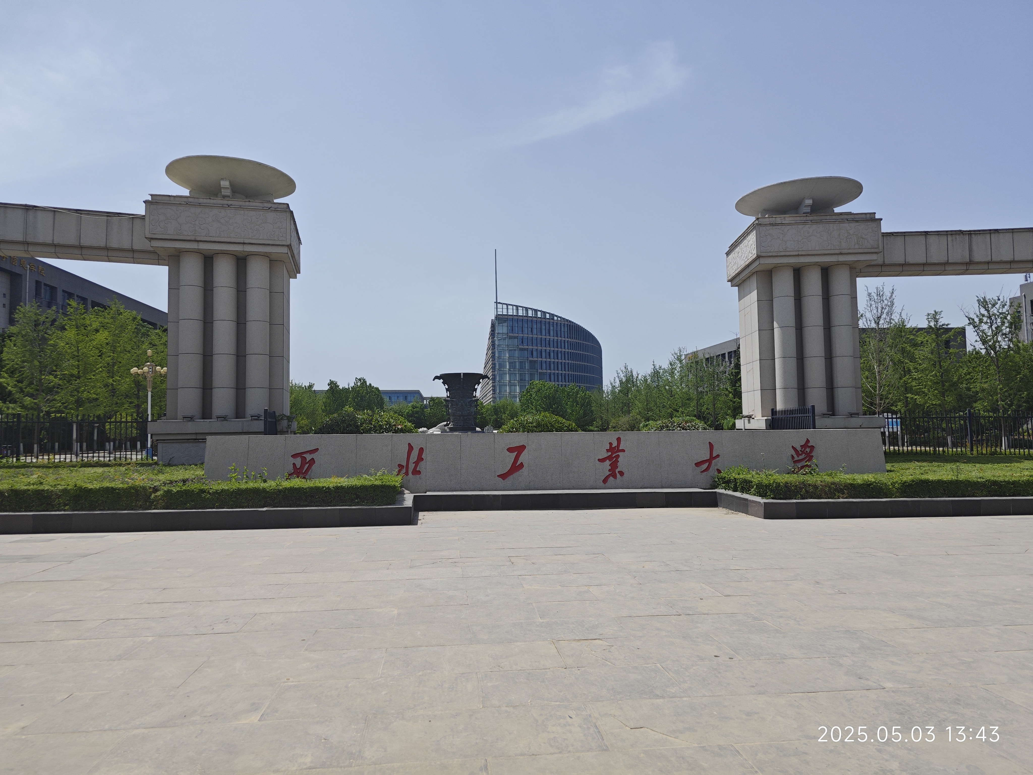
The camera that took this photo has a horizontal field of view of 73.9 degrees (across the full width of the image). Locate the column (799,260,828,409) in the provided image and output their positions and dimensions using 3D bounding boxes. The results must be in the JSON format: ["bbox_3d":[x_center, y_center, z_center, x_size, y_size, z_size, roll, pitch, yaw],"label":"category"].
[{"bbox_3d":[8.758,-1.419,20.258,0.575,4.347,0.575,-1,-3,3],"label":"column"}]

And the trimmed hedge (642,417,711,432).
[{"bbox_3d":[6.514,2.099,27.951,2.900,1.800,2.700,-2,-3,13],"label":"trimmed hedge"}]

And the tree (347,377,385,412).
[{"bbox_3d":[-10.745,1.757,49.000,2.900,5.061,2.900,-1,-3,-6],"label":"tree"}]

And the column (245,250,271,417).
[{"bbox_3d":[-7.148,-1.415,18.950,0.630,4.471,0.620,0,-3,-15],"label":"column"}]

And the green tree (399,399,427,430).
[{"bbox_3d":[-9.632,3.048,64.000,2.700,3.906,2.700,-1,-3,-6],"label":"green tree"}]

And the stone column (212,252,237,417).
[{"bbox_3d":[-7.786,-1.398,18.304,0.575,4.339,0.575,0,-3,-14],"label":"stone column"}]

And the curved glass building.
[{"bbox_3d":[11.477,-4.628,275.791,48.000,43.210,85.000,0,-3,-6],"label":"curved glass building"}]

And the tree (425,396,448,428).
[{"bbox_3d":[-7.337,2.897,64.000,2.700,4.207,2.700,-1,-3,-6],"label":"tree"}]

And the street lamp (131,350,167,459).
[{"bbox_3d":[-19.794,0.949,36.997,1.850,6.016,1.850,0,-3,-6],"label":"street lamp"}]

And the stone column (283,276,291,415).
[{"bbox_3d":[-6.656,-1.236,19.216,0.450,4.199,2.000,0,-3,-14],"label":"stone column"}]

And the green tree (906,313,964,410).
[{"bbox_3d":[23.830,-0.492,38.786,3.300,7.790,3.300,-3,-4,32],"label":"green tree"}]

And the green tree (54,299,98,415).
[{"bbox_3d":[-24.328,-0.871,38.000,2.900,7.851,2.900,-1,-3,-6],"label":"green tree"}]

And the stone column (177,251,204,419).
[{"bbox_3d":[-8.729,-1.390,18.400,0.640,4.438,0.620,0,-3,-15],"label":"stone column"}]

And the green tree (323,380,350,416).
[{"bbox_3d":[-19.349,2.622,73.952,3.500,6.913,3.500,0,-3,-6],"label":"green tree"}]

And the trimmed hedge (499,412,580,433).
[{"bbox_3d":[0.868,1.926,25.444,3.000,2.030,2.800,-1,-3,2],"label":"trimmed hedge"}]

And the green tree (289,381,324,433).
[{"bbox_3d":[-21.025,2.507,67.829,4.300,6.220,4.300,0,-3,-17],"label":"green tree"}]

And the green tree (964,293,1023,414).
[{"bbox_3d":[24.689,-1.169,35.500,3.100,7.376,3.100,-1,-3,-6],"label":"green tree"}]

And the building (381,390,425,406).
[{"bbox_3d":[-72.550,12.312,339.621,51.000,19.451,40.000,0,-3,-7],"label":"building"}]

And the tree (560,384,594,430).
[{"bbox_3d":[6.658,2.683,75.000,3.700,6.262,3.700,0,-3,-6],"label":"tree"}]

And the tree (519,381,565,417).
[{"bbox_3d":[1.926,1.926,52.000,3.600,4.761,3.500,-1,-3,-6],"label":"tree"}]

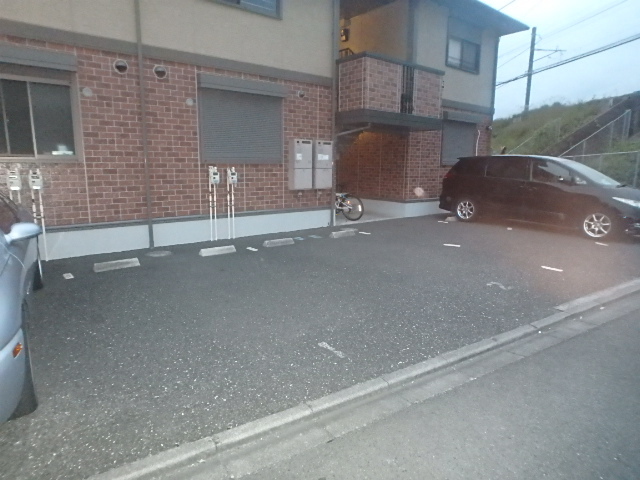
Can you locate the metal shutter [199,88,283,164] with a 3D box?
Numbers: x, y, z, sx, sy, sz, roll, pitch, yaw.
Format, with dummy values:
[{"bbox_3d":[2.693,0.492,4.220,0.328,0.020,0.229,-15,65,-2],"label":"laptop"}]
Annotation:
[{"bbox_3d":[-1.406,-2.098,7.331,1.742,1.300,0.060,-8,13,-37],"label":"metal shutter"}]

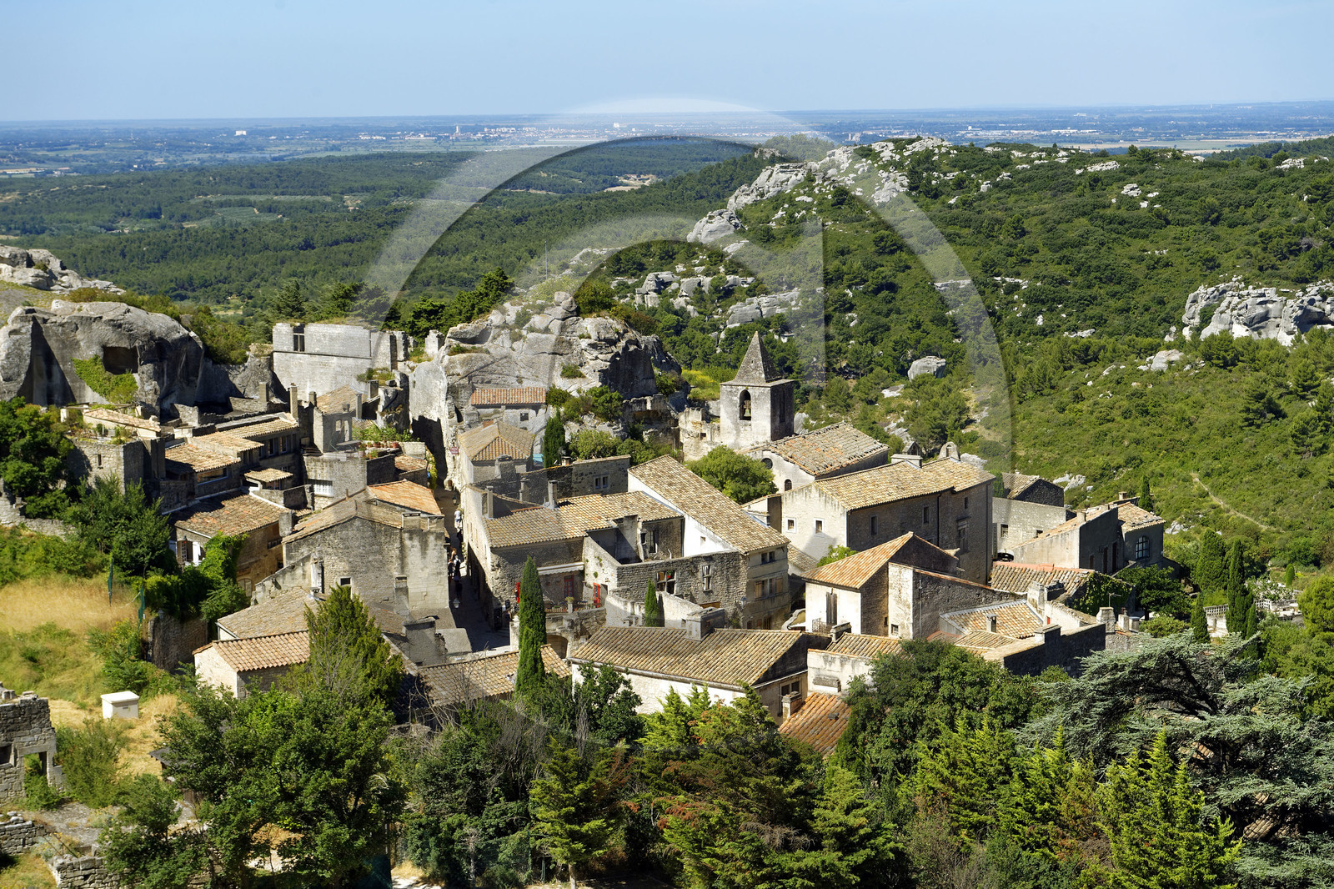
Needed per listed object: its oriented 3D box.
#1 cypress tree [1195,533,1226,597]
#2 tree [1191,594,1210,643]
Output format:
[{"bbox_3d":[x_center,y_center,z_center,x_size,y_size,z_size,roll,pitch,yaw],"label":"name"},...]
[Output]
[{"bbox_3d":[43.303,9.789,191.645,2.362,5.573,2.362,-1,8,0],"label":"cypress tree"},{"bbox_3d":[36.996,12.183,167.095,1.274,3.767,1.274,-1,8,0],"label":"tree"}]

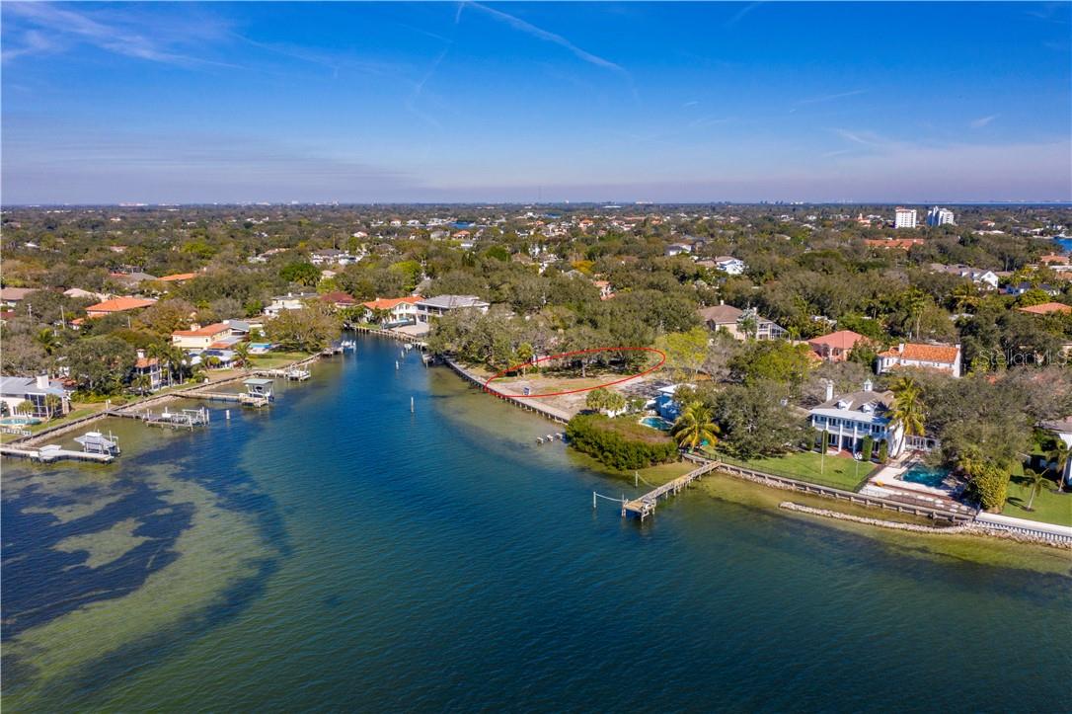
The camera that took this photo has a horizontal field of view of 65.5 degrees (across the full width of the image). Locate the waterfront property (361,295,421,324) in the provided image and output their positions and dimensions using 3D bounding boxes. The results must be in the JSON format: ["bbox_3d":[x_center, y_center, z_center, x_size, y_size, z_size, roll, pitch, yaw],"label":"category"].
[{"bbox_3d":[-54.768,-18.093,307.040,12.000,9.200,21.000,10,15,43],"label":"waterfront property"}]

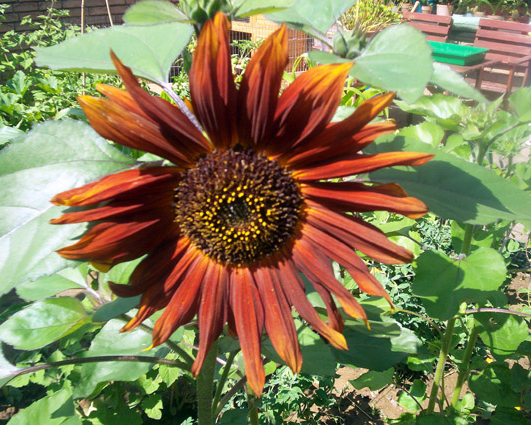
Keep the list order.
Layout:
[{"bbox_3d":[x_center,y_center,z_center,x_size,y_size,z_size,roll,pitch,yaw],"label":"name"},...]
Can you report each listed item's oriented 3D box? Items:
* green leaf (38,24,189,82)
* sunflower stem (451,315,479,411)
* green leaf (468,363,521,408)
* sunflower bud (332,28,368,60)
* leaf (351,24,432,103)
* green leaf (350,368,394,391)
[{"bbox_3d":[-0.113,-0.126,0.460,0.122,0.021,0.076,-2,39,-3],"label":"green leaf"},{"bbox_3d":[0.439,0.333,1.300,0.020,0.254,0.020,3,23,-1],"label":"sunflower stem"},{"bbox_3d":[0.485,0.365,1.250,0.090,0.033,0.095,-17,43,-29],"label":"green leaf"},{"bbox_3d":[0.079,-0.157,0.550,0.032,0.029,0.033,0,24,0],"label":"sunflower bud"},{"bbox_3d":[0.116,-0.138,0.540,0.073,0.025,0.073,25,54,20],"label":"leaf"},{"bbox_3d":[0.217,0.339,1.200,0.084,0.020,0.046,-7,25,-16],"label":"green leaf"}]

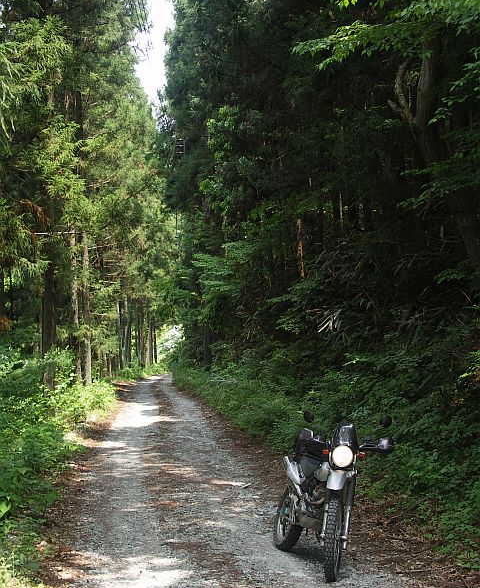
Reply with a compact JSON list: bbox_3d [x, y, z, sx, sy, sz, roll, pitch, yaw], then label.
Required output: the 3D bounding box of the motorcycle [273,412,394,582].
[{"bbox_3d":[0.615,1.645,7.600,0.830,1.290,2.050,6,-5,-12],"label":"motorcycle"}]

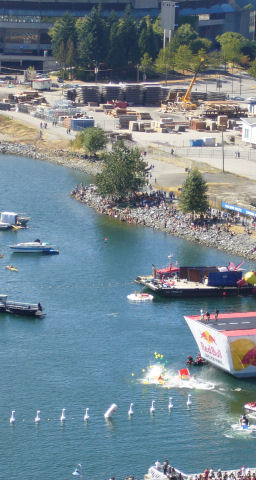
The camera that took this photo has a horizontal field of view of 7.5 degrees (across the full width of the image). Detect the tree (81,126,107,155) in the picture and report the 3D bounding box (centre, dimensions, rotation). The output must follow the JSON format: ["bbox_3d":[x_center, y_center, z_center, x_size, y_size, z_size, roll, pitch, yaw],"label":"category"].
[{"bbox_3d":[-9.078,-26.225,511.869,6.900,7.700,6.900,1,11,0],"label":"tree"}]

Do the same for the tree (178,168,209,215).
[{"bbox_3d":[14.370,-9.920,421.320,6.400,10.200,6.300,1,10,0],"label":"tree"}]

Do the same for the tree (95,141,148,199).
[{"bbox_3d":[-1.484,-16.516,451.553,12.200,12.500,12.200,1,11,0],"label":"tree"}]

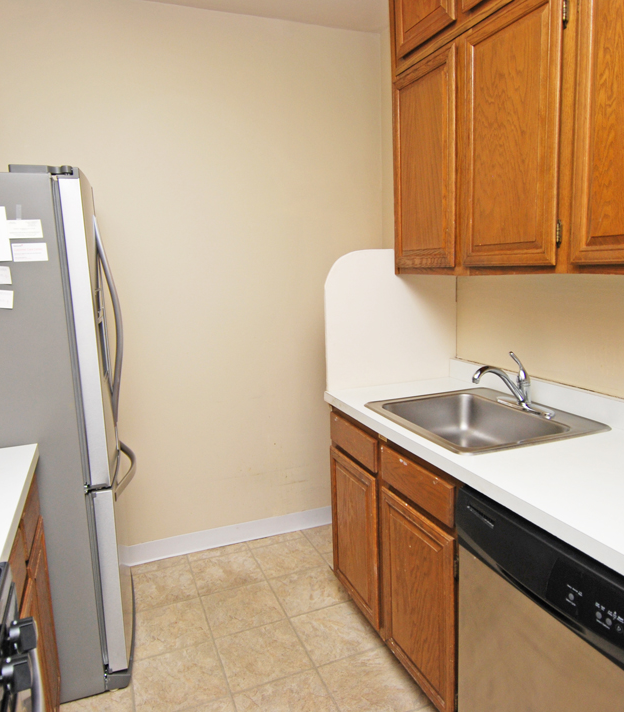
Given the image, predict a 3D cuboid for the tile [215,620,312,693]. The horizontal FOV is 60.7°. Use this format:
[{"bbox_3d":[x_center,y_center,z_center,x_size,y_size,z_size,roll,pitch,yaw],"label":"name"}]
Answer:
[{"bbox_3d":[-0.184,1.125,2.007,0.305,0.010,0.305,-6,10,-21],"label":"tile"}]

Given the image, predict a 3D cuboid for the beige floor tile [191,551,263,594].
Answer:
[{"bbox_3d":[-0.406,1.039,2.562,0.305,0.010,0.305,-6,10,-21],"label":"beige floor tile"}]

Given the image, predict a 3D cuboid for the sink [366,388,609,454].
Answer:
[{"bbox_3d":[0.552,0.276,1.802,0.555,0.165,0.640,-6,10,-21],"label":"sink"}]

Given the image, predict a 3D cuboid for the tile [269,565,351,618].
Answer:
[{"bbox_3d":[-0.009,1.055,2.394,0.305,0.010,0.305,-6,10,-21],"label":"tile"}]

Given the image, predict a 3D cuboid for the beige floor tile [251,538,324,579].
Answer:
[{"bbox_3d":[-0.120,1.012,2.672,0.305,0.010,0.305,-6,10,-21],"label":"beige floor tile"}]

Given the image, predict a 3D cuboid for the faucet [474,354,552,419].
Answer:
[{"bbox_3d":[0.671,0.086,1.825,0.265,0.200,0.265,-6,10,-21],"label":"faucet"}]

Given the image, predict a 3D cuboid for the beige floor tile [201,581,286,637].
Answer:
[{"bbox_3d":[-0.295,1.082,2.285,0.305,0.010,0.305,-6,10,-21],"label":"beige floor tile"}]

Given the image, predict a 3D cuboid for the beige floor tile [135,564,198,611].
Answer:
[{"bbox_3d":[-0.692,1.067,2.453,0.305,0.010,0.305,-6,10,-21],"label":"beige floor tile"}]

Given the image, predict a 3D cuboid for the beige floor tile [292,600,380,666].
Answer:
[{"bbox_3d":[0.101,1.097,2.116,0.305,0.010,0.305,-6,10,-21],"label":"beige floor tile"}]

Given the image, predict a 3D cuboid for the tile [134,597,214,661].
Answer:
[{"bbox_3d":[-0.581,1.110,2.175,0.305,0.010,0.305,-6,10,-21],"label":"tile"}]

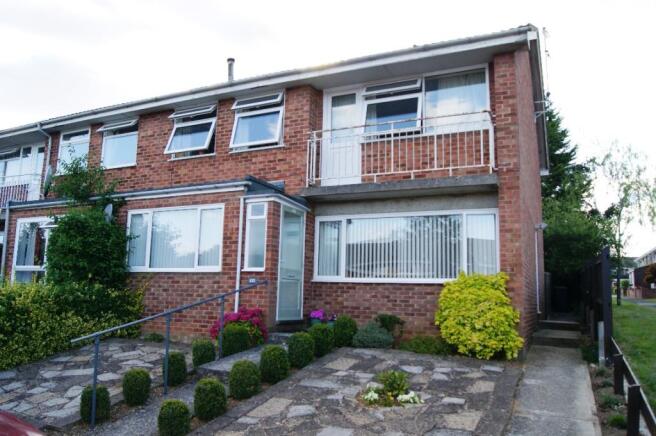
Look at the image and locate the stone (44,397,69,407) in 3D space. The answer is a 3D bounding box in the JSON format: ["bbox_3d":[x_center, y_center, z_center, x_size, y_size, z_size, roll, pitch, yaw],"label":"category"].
[{"bbox_3d":[-3.021,2.072,5.480,0.220,0.040,0.200,-2,-2,25],"label":"stone"}]

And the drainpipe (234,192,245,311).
[{"bbox_3d":[-1.505,0.820,8.304,0.068,2.350,0.068,-2,-9,24],"label":"drainpipe"}]

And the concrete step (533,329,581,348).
[{"bbox_3d":[4.034,2.159,8.648,0.760,0.160,1.100,-2,-9,25],"label":"concrete step"}]

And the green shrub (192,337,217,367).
[{"bbox_3d":[-1.829,1.997,7.331,0.360,0.420,0.360,1,-9,0],"label":"green shrub"}]

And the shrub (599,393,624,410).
[{"bbox_3d":[3.363,2.145,5.830,0.300,0.160,0.280,-3,-9,25],"label":"shrub"}]

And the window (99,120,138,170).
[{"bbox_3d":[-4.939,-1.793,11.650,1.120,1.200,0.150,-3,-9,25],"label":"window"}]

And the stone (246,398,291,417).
[{"bbox_3d":[-0.631,2.212,5.658,0.340,0.050,0.569,-2,-1,21],"label":"stone"}]

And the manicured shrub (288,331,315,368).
[{"bbox_3d":[-0.384,1.957,7.261,0.382,0.502,0.382,1,-8,0],"label":"manicured shrub"}]

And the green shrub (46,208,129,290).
[{"bbox_3d":[-4.486,0.613,9.201,1.450,1.420,0.950,-2,-9,25],"label":"green shrub"}]

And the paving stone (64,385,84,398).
[{"bbox_3d":[-3.211,2.222,6.212,0.166,0.050,0.453,-2,-1,-5],"label":"paving stone"}]

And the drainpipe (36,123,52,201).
[{"bbox_3d":[-7.263,-1.397,12.401,0.090,1.870,0.360,-3,-9,25],"label":"drainpipe"}]

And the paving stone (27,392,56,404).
[{"bbox_3d":[-3.274,2.083,5.617,0.250,0.040,0.250,-2,-2,25],"label":"paving stone"}]

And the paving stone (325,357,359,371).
[{"bbox_3d":[0.216,2.206,7.346,0.390,0.040,0.610,-2,-1,25],"label":"paving stone"}]

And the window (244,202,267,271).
[{"bbox_3d":[-1.204,0.319,8.334,0.420,1.180,0.090,-2,-9,24],"label":"window"}]

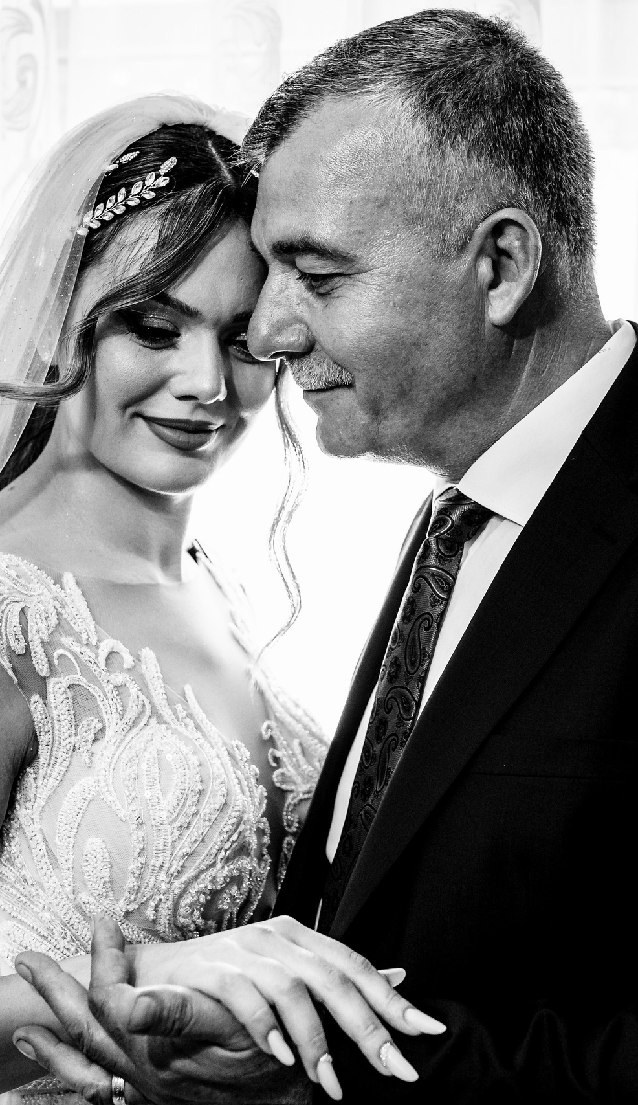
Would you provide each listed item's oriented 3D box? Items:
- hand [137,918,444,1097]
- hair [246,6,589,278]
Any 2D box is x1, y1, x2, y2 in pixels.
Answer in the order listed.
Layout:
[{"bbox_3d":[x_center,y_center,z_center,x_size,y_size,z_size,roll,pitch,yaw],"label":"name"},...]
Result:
[{"bbox_3d":[-0.018,0.243,0.860,0.175,0.065,0.090,18,25,-2],"label":"hand"},{"bbox_3d":[0.061,-0.236,0.965,0.210,0.185,0.168,-17,6,-14],"label":"hair"}]

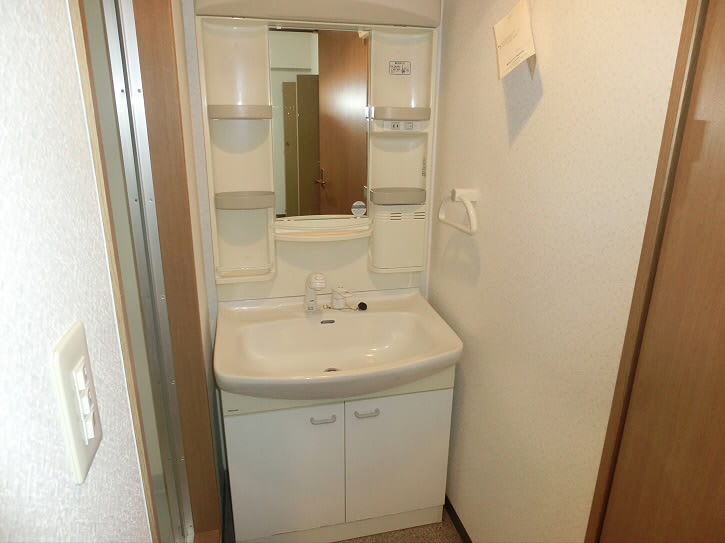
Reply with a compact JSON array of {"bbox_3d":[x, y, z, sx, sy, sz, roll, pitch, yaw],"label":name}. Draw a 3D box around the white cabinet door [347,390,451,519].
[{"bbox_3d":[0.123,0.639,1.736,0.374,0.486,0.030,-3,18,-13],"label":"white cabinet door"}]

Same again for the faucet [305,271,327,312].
[{"bbox_3d":[-0.168,0.083,1.768,0.063,0.168,0.125,-3,18,-13],"label":"faucet"}]

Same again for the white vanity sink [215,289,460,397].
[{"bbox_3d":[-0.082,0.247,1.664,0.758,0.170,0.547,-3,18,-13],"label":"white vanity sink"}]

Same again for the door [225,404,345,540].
[{"bbox_3d":[-0.242,0.661,1.652,0.374,0.486,0.030,-3,18,-13],"label":"door"}]

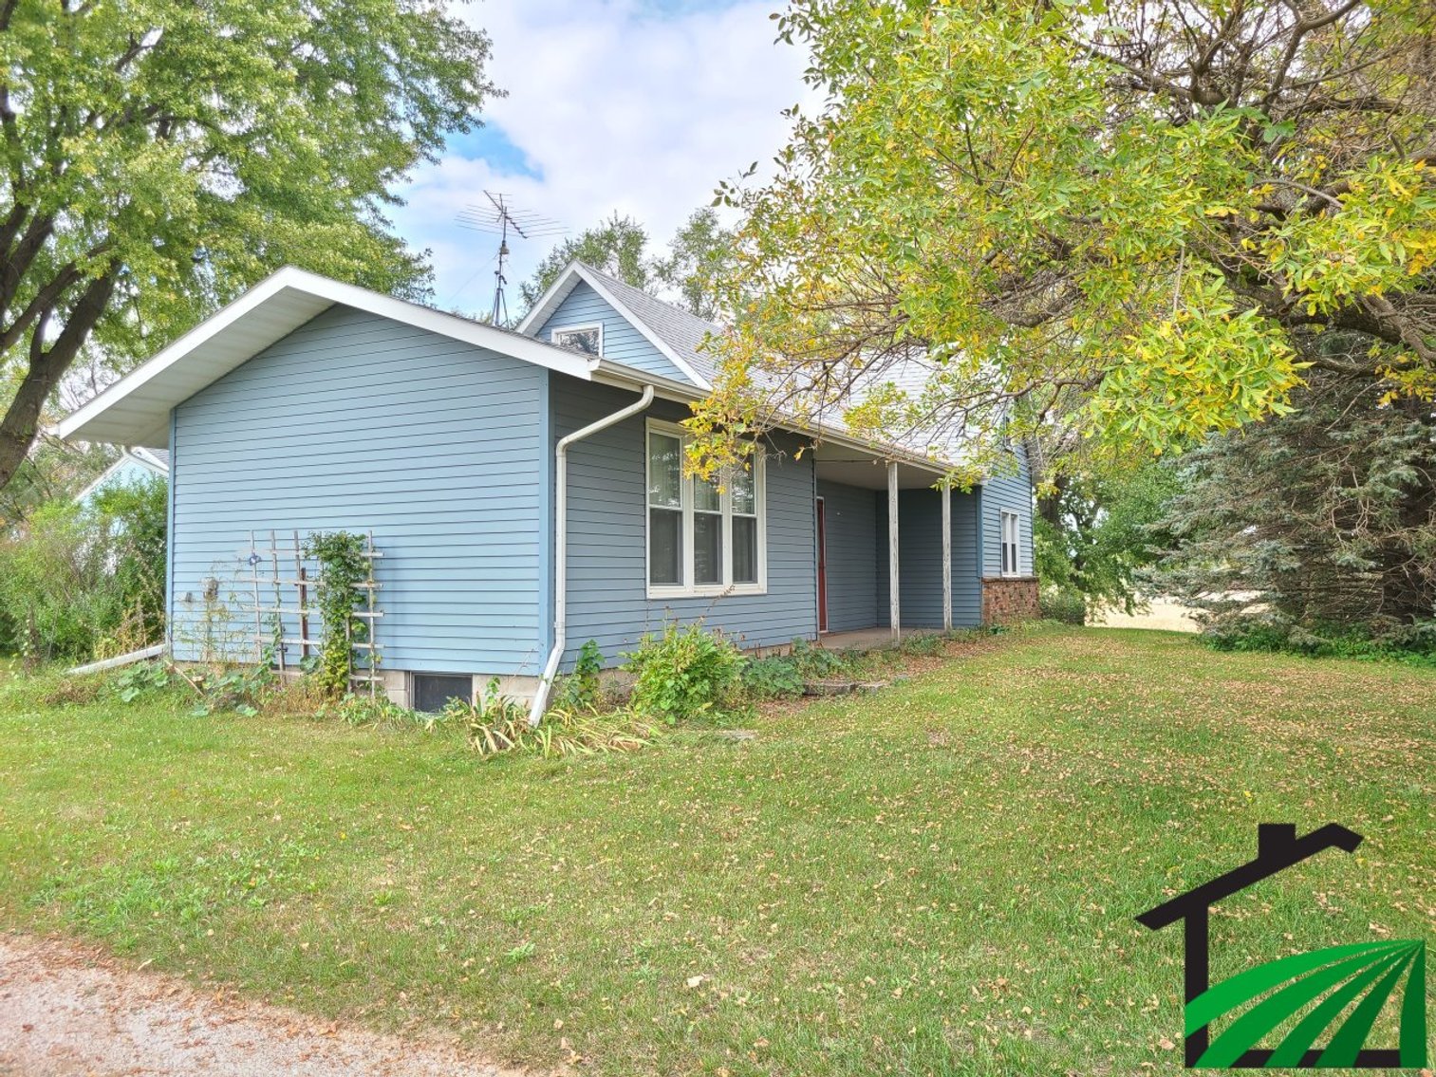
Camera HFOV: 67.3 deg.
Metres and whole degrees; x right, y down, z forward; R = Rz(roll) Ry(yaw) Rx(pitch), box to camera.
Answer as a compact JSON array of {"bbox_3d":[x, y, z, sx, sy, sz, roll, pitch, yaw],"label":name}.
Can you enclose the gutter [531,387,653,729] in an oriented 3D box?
[{"bbox_3d":[-1.042,0.133,8.844,0.947,2.765,0.503,-1,-2,28],"label":"gutter"}]

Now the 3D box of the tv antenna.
[{"bbox_3d":[-3.857,-5.133,20.100,2.250,2.450,2.500,-1,-2,7],"label":"tv antenna"}]

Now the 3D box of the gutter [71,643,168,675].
[{"bbox_3d":[-6.662,1.373,11.971,1.893,0.090,0.090,-13,-8,27],"label":"gutter"}]

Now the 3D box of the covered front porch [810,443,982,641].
[{"bbox_3d":[2.445,0.280,16.544,1.802,2.472,5.070,-1,-2,28],"label":"covered front porch"}]

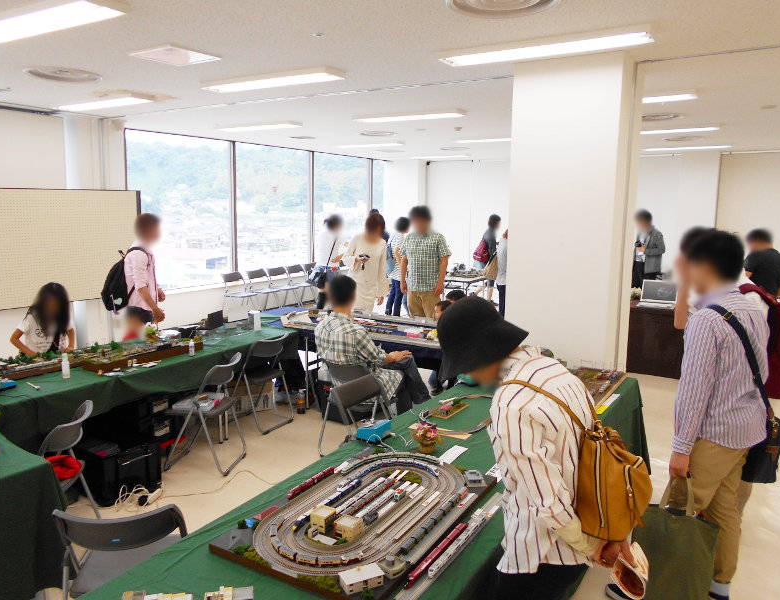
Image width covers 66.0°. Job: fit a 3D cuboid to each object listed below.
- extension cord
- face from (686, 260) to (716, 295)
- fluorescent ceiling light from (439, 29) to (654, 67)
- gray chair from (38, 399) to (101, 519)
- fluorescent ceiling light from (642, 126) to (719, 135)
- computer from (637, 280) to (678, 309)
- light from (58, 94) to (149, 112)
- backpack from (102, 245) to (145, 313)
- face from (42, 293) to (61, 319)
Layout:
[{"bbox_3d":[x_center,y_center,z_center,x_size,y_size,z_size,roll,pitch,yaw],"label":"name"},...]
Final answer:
[{"bbox_3d":[-1.439,1.189,3.626,0.070,0.045,0.180,1,9,2],"label":"extension cord"},{"bbox_3d":[1.358,-0.098,2.620,0.140,0.180,0.140,6,11,33],"label":"face"},{"bbox_3d":[0.900,-1.523,3.614,1.250,0.060,0.230,6,10,30],"label":"fluorescent ceiling light"},{"bbox_3d":[-1.796,0.930,3.003,0.470,0.745,0.430,0,9,-6],"label":"gray chair"},{"bbox_3d":[3.306,-2.078,7.322,1.250,0.060,0.230,6,10,30],"label":"fluorescent ceiling light"},{"bbox_3d":[2.898,-0.054,6.509,0.365,0.250,0.310,6,10,30],"label":"computer"},{"bbox_3d":[-2.810,-1.931,5.861,1.255,0.060,0.230,6,11,31],"label":"light"},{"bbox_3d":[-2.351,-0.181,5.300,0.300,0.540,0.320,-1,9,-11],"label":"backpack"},{"bbox_3d":[-2.591,0.050,4.600,0.145,0.190,0.140,-4,10,-25],"label":"face"}]

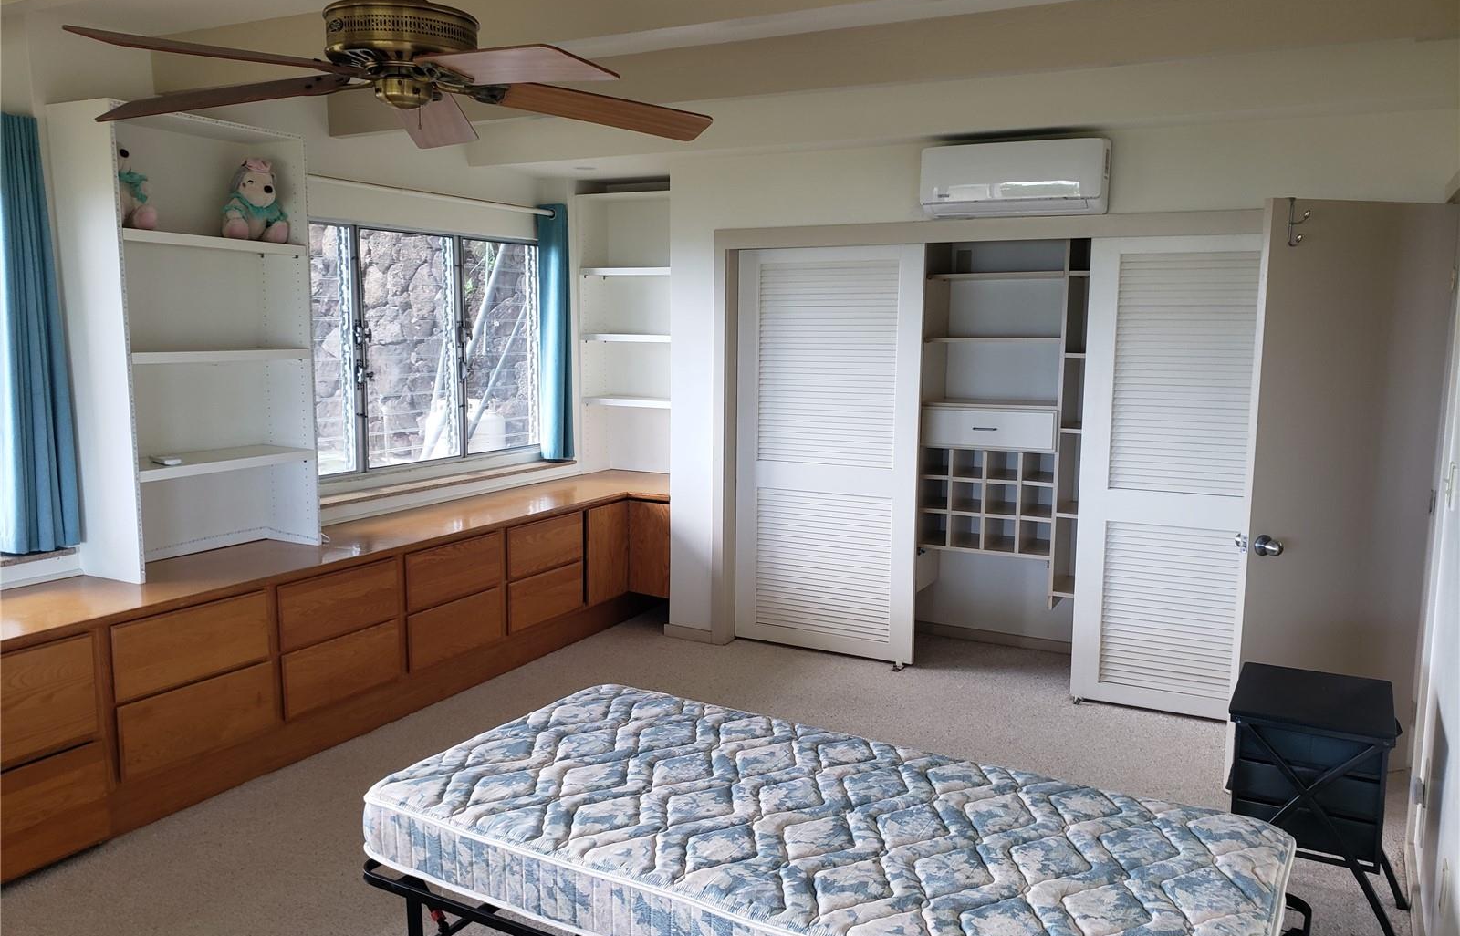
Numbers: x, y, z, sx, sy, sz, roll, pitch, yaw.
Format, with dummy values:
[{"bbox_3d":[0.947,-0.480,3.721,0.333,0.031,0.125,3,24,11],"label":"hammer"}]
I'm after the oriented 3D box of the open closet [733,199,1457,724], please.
[{"bbox_3d":[1.384,-0.047,5.277,2.858,2.081,0.727,4,8,27],"label":"open closet"}]

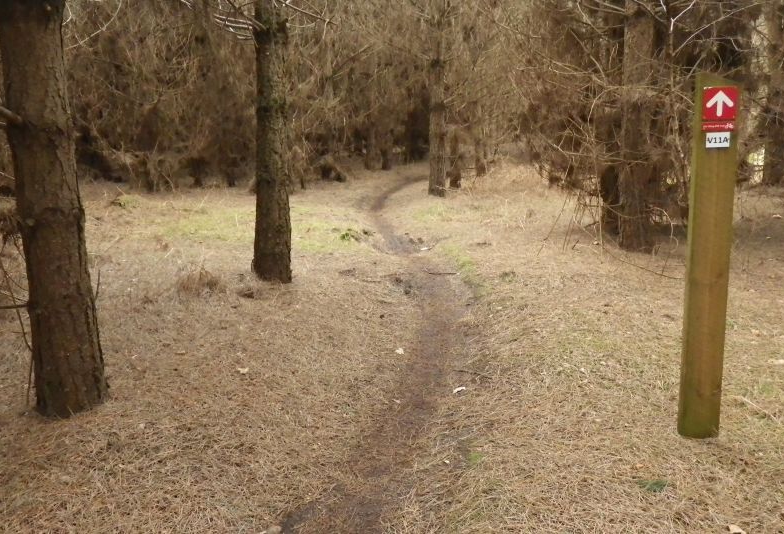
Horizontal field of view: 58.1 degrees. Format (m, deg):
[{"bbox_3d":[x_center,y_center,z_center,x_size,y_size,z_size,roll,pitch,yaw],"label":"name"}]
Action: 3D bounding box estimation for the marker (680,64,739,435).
[{"bbox_3d":[1.225,-0.024,2.733,0.130,1.390,0.120,3,9,19],"label":"marker"}]

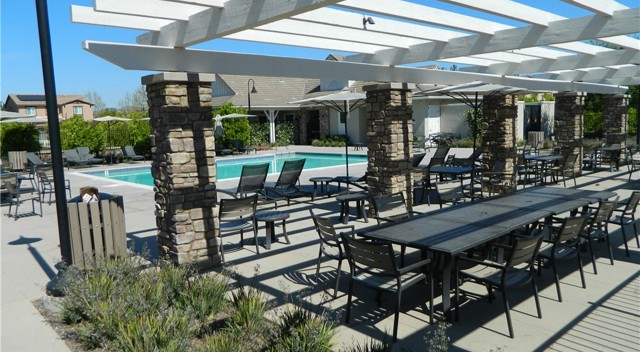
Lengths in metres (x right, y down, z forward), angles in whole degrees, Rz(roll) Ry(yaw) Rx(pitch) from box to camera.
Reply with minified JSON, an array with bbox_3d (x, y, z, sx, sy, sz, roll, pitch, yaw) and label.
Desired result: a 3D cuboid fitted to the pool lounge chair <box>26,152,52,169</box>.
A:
[{"bbox_3d":[-13.181,-0.695,22.303,1.600,0.940,0.690,-2,6,0],"label":"pool lounge chair"}]

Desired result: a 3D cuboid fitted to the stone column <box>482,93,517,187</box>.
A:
[{"bbox_3d":[4.440,-0.830,11.426,0.680,2.500,0.680,-8,9,-41],"label":"stone column"}]

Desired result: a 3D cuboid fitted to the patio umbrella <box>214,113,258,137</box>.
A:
[{"bbox_3d":[-5.507,-2.674,29.973,2.300,2.650,2.300,-7,8,-40],"label":"patio umbrella"}]

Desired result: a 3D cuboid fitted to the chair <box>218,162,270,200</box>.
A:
[{"bbox_3d":[-1.817,0.200,10.740,0.680,0.970,1.920,-7,9,-38],"label":"chair"}]

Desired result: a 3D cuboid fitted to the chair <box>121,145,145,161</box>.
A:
[{"bbox_3d":[-10.579,-1.204,26.064,0.680,0.940,1.700,-8,9,-44],"label":"chair"}]

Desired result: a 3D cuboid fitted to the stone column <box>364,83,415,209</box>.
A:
[{"bbox_3d":[1.339,-0.418,8.733,0.680,2.500,0.680,-8,9,-41],"label":"stone column"}]

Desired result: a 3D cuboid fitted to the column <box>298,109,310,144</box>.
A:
[{"bbox_3d":[-1.136,-3.202,30.280,0.620,2.360,0.620,-7,10,-40],"label":"column"}]

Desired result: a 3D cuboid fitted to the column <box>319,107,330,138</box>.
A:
[{"bbox_3d":[0.365,-4.078,38.959,0.680,3.050,0.680,-7,8,-40],"label":"column"}]

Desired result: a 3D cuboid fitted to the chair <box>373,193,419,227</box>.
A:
[{"bbox_3d":[1.092,0.710,6.022,0.590,0.880,0.590,-7,10,-40],"label":"chair"}]

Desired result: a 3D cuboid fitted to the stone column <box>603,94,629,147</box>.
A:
[{"bbox_3d":[10.771,-1.695,16.869,0.680,2.480,0.680,-7,10,-40],"label":"stone column"}]

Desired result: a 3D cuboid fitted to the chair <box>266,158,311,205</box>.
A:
[{"bbox_3d":[-0.962,0.067,10.773,0.680,0.980,1.900,-7,10,-40],"label":"chair"}]

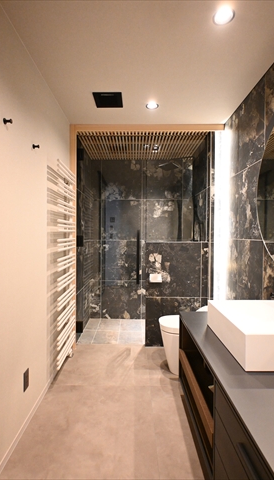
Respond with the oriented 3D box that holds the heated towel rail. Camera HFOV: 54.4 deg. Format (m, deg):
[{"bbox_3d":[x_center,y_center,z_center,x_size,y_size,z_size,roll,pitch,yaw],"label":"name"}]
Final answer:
[{"bbox_3d":[-0.660,0.205,2.380,0.100,1.670,0.580,0,0,0],"label":"heated towel rail"}]

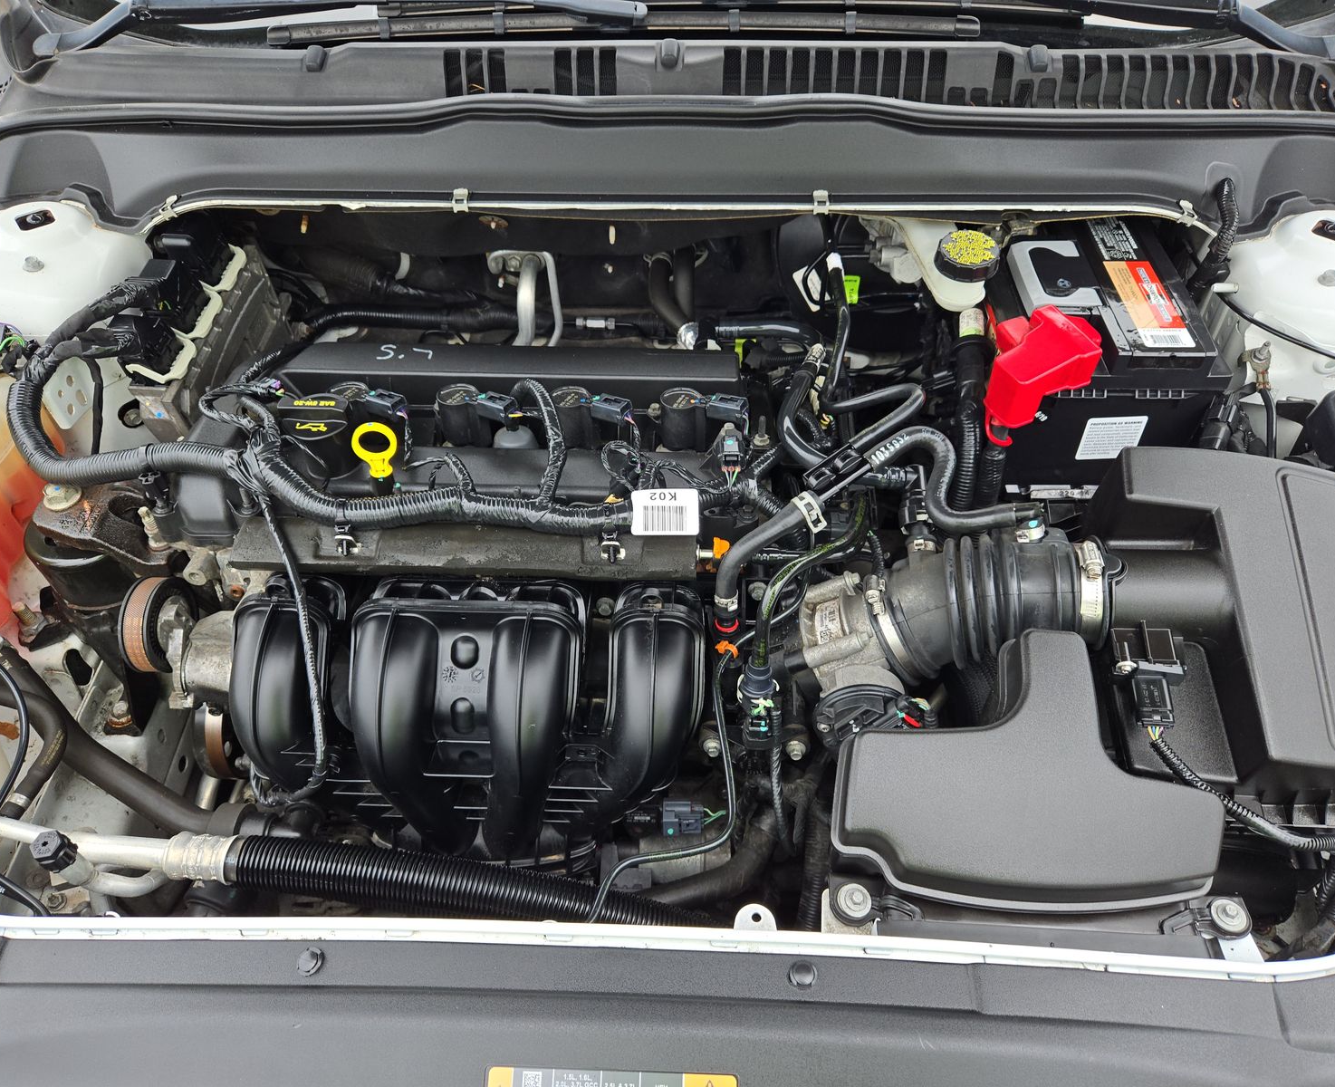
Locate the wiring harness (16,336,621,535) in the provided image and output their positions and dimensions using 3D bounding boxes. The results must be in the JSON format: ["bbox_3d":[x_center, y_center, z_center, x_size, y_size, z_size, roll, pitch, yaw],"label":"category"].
[{"bbox_3d":[-0.269,-0.099,0.795,0.500,0.100,0.165,1,46,1],"label":"wiring harness"}]

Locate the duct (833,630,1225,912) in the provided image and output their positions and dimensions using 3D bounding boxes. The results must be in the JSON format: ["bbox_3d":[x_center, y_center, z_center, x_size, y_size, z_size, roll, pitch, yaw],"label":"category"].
[{"bbox_3d":[0.225,0.147,0.628,0.222,0.080,0.190,2,46,3],"label":"duct"}]

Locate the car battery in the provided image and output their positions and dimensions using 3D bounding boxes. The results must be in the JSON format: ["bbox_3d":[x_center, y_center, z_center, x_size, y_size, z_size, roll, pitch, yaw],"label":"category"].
[{"bbox_3d":[0.365,-0.175,0.896,0.175,0.172,0.242,1,46,1],"label":"car battery"}]

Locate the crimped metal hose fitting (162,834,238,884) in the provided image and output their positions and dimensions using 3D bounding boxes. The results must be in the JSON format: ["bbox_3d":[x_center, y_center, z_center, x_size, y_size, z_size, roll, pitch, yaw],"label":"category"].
[{"bbox_3d":[-0.309,0.208,0.635,0.041,0.031,0.031,5,46,0],"label":"crimped metal hose fitting"}]

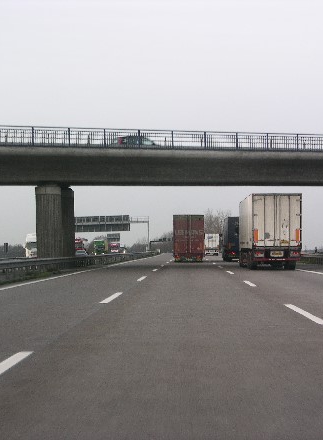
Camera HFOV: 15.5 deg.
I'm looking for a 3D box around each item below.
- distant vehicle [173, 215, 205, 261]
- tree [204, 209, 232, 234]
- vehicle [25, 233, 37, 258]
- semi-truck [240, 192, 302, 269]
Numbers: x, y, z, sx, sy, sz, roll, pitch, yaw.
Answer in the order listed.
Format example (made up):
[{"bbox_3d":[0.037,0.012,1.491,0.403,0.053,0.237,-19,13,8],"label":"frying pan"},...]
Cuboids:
[{"bbox_3d":[2.350,1.740,104.900,2.550,3.900,13.200,0,-1,1],"label":"distant vehicle"},{"bbox_3d":[15.100,2.950,320.000,7.800,12.100,7.800,0,-1,0],"label":"tree"},{"bbox_3d":[-17.200,4.100,169.500,2.550,3.900,13.500,0,-1,1],"label":"vehicle"},{"bbox_3d":[6.130,0.800,68.300,2.580,4.000,13.500,0,-1,1],"label":"semi-truck"}]

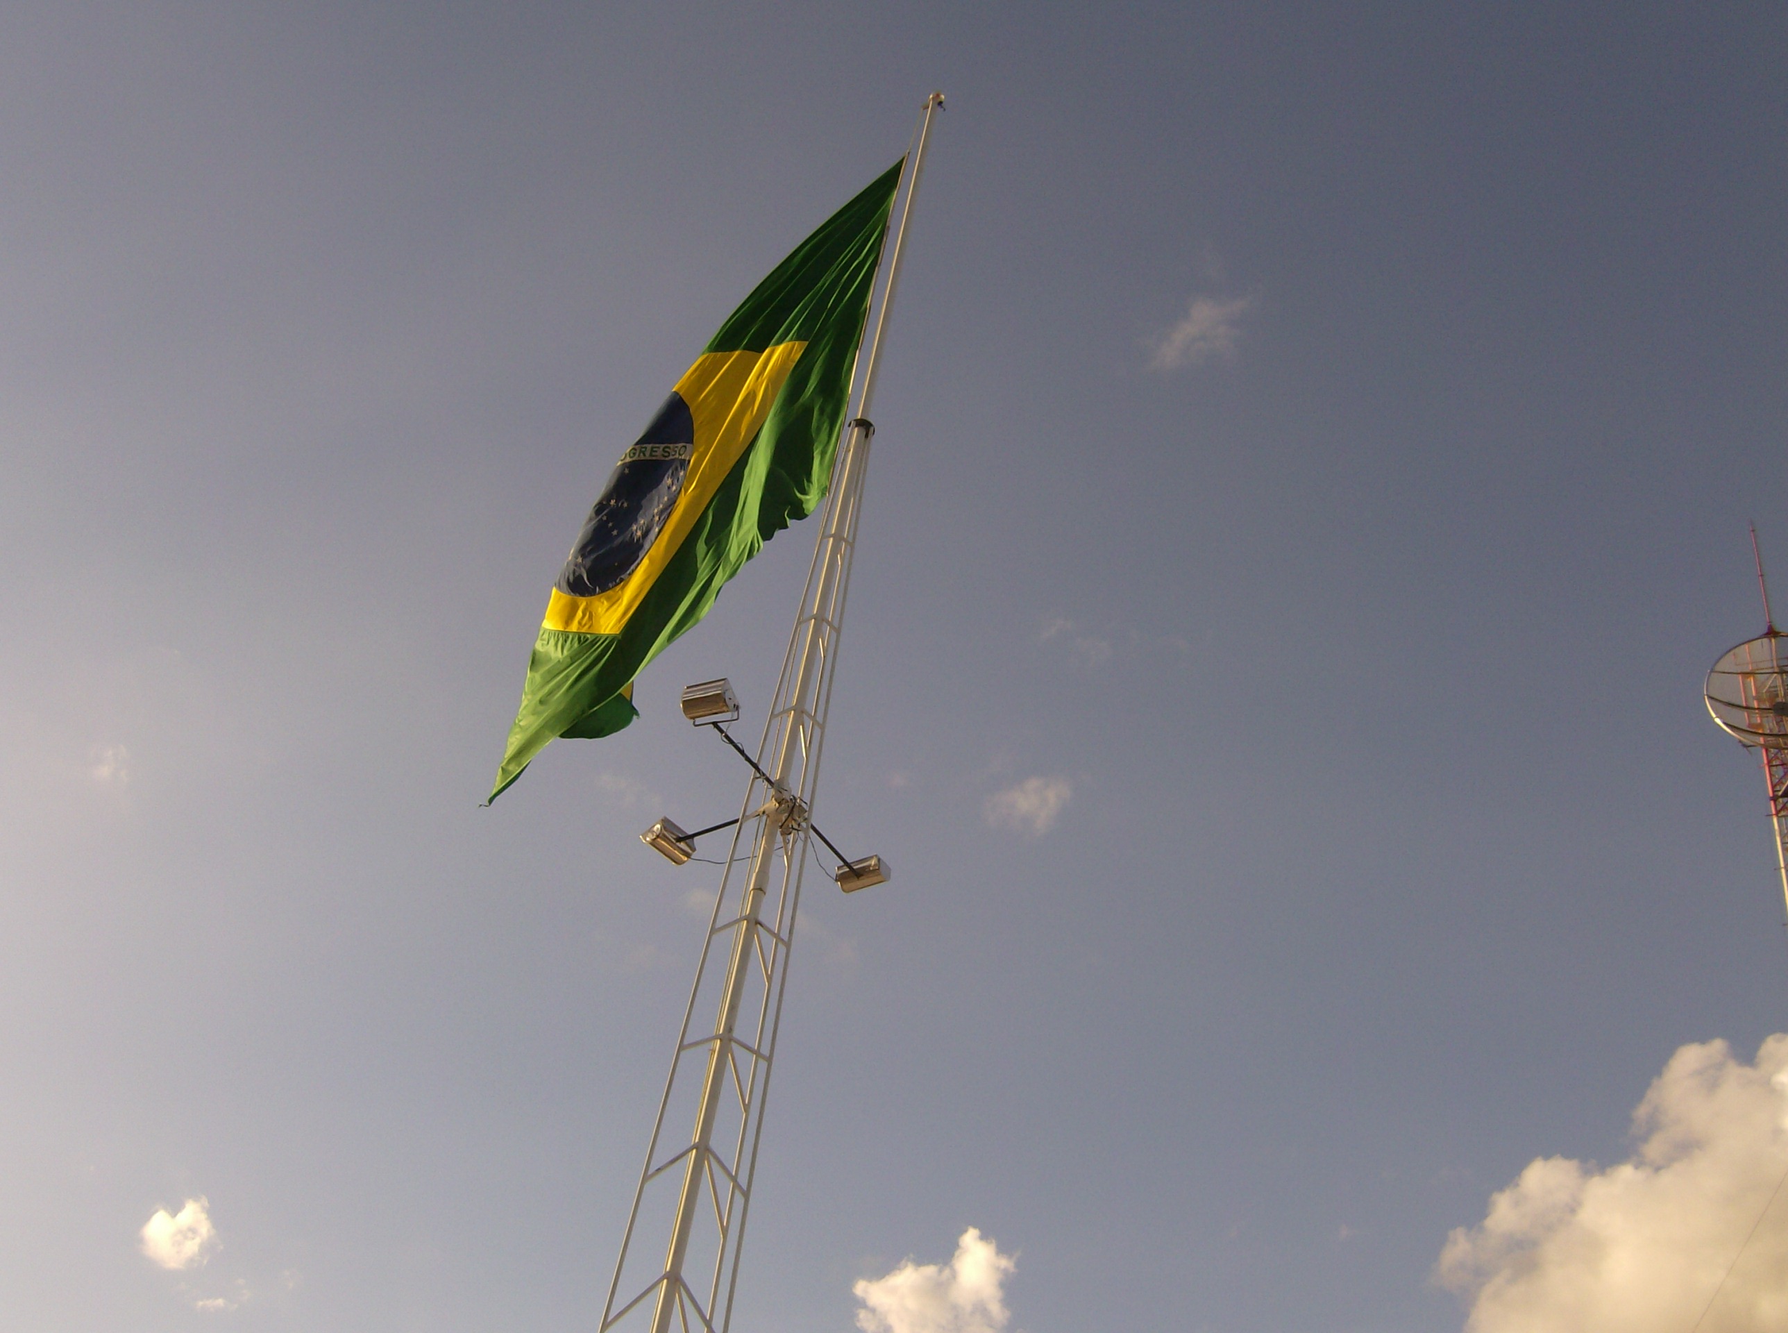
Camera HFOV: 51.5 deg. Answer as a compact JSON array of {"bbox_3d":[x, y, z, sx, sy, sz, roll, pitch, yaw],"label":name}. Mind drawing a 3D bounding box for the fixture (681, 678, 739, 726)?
[{"bbox_3d":[-1.528,0.278,15.380,0.420,0.200,0.260,-10,-70,25],"label":"fixture"}]

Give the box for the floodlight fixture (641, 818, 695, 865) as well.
[{"bbox_3d":[-2.089,1.619,17.126,0.260,0.190,0.440,-40,-54,11],"label":"floodlight fixture"}]

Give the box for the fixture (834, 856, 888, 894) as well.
[{"bbox_3d":[-0.302,1.912,17.100,0.440,0.190,0.260,-15,-47,30],"label":"fixture"}]

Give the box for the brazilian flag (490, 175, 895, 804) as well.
[{"bbox_3d":[-2.302,-2.137,21.610,1.100,6.387,6.215,32,-42,-26],"label":"brazilian flag"}]

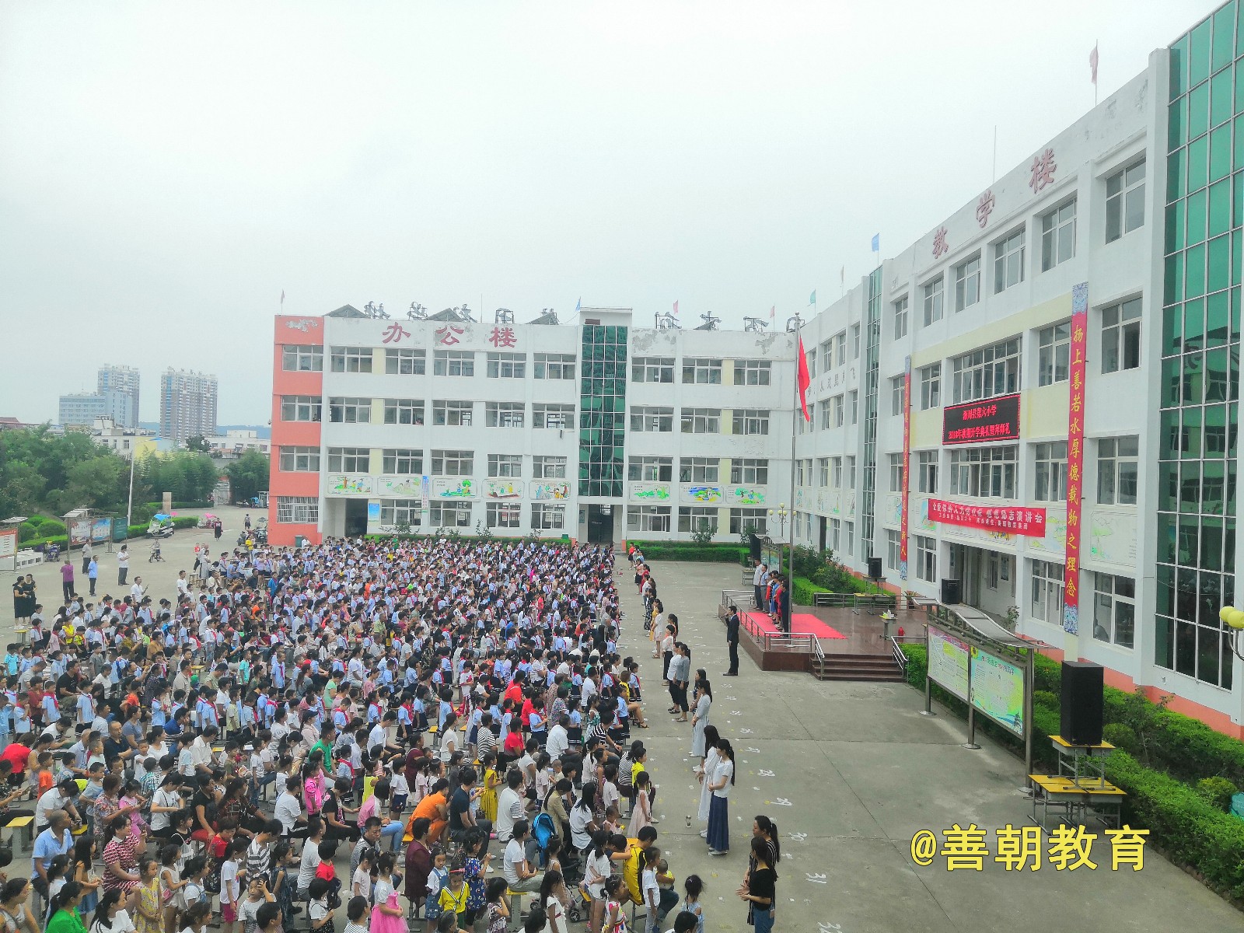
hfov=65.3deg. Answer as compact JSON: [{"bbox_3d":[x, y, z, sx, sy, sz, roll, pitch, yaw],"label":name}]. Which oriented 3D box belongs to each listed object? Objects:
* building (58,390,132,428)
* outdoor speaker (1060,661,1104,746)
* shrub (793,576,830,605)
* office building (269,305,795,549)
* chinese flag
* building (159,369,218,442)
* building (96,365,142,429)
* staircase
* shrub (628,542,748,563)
[{"bbox_3d":[-397.606,-29.382,733.366,45.000,53.600,24.000,2,0,18],"label":"building"},{"bbox_3d":[7.315,3.770,15.477,0.480,1.220,0.530,2,0,-1],"label":"outdoor speaker"},{"bbox_3d":[7.868,5.460,41.183,0.920,0.920,6.300,2,0,-1],"label":"shrub"},{"bbox_3d":[-5.835,-2.170,69.400,34.600,15.800,10.000,2,0,-2],"label":"office building"},{"bbox_3d":[5.320,-2.575,28.251,0.430,2.450,0.300,2,0,-1],"label":"chinese flag"},{"bbox_3d":[-407.720,-46.698,914.187,24.000,88.800,42.000,1,0,30],"label":"building"},{"bbox_3d":[-474.677,-48.683,917.075,25.000,92.800,25.000,1,0,30],"label":"building"},{"bbox_3d":[6.468,5.509,26.508,2.380,0.520,1.050,2,0,-2],"label":"staircase"},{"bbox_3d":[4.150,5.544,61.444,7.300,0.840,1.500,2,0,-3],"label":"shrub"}]

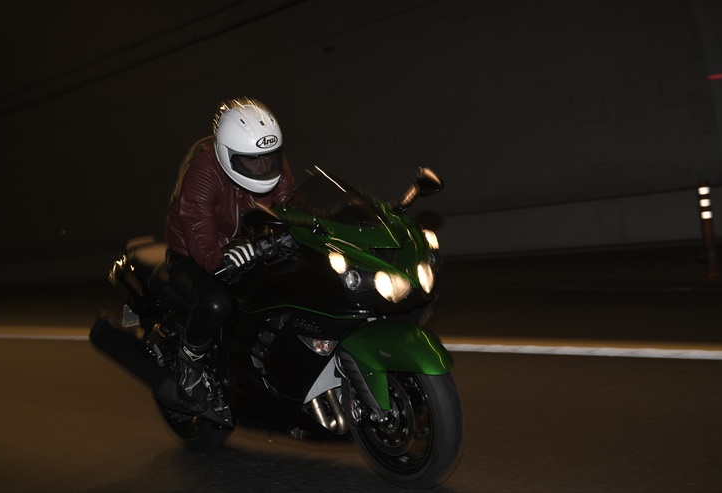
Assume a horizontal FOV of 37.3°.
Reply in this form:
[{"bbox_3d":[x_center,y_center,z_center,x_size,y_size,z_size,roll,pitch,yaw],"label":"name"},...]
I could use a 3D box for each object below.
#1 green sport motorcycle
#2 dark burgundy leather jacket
[{"bbox_3d":[-0.390,0.320,4.345,0.770,1.170,2.170,-14,6,-37],"label":"green sport motorcycle"},{"bbox_3d":[-0.514,-0.183,4.344,0.660,0.520,0.620,-8,2,-38],"label":"dark burgundy leather jacket"}]

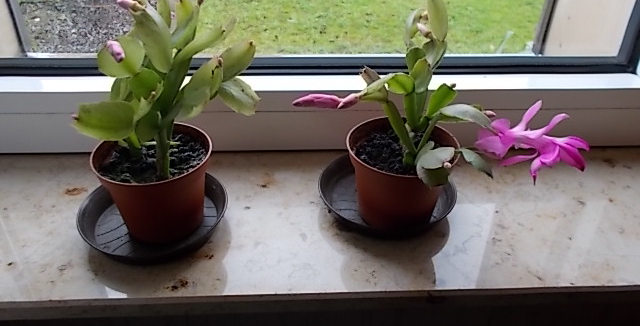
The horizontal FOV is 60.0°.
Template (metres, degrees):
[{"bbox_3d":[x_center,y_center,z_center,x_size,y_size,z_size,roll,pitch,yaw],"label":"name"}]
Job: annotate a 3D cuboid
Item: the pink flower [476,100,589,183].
[{"bbox_3d":[0.165,-0.017,0.429,0.087,0.061,0.052,1,34,0],"label":"pink flower"}]

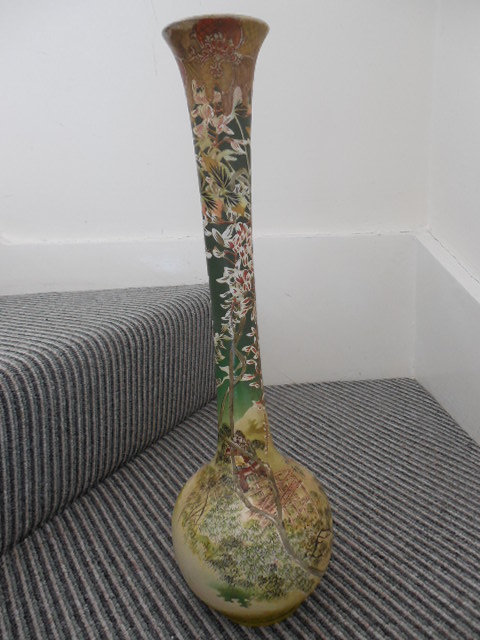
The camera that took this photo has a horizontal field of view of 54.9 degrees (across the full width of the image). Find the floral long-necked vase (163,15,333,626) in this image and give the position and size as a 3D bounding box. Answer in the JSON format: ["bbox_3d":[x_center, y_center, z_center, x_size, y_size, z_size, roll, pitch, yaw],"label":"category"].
[{"bbox_3d":[-0.001,0.036,0.358,0.137,0.455,0.137,-4,17,0],"label":"floral long-necked vase"}]

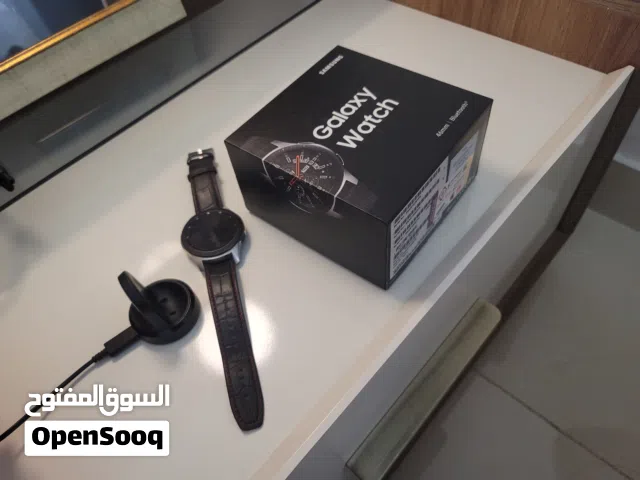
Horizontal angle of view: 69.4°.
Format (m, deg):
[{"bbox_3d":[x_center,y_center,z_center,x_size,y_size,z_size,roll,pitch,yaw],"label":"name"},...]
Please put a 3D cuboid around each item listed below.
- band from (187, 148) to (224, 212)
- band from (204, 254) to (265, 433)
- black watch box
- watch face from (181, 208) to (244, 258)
[{"bbox_3d":[-0.091,-0.045,0.372,0.023,0.009,0.076,-16,53,-5],"label":"band"},{"bbox_3d":[-0.053,0.060,0.288,0.022,0.009,0.115,-17,53,-5],"label":"band"},{"bbox_3d":[0.029,-0.056,0.326,0.126,0.071,0.123,30,62,26],"label":"black watch box"},{"bbox_3d":[-0.075,-0.002,0.334,0.046,0.014,0.048,-16,53,-5],"label":"watch face"}]

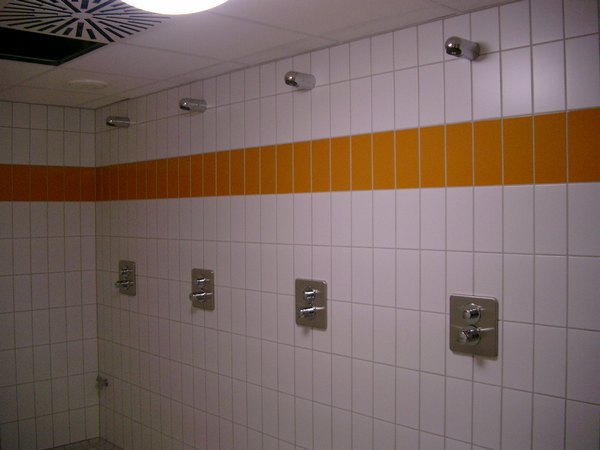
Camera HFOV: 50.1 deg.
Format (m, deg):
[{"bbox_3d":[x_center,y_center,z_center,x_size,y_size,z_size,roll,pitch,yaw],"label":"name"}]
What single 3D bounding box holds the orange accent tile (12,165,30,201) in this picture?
[{"bbox_3d":[-1.839,-0.275,4.237,0.009,0.242,0.118,1,1,45],"label":"orange accent tile"}]

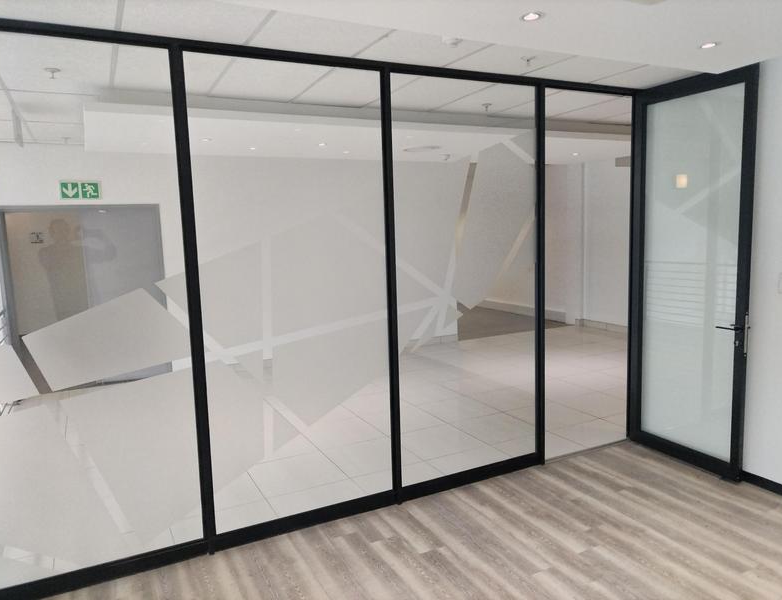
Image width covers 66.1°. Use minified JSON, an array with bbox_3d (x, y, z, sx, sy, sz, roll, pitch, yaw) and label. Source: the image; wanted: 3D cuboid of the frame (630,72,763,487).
[{"bbox_3d":[2.035,-0.157,4.140,0.045,2.615,0.875,-5,8,-26],"label":"frame"}]

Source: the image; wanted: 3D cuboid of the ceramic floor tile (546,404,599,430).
[{"bbox_3d":[1.426,1.041,5.416,0.600,0.010,0.600,-5,8,-26],"label":"ceramic floor tile"}]

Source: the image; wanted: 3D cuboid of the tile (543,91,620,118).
[{"bbox_3d":[1.336,-1.586,4.871,0.600,0.015,1.150,-5,8,-26],"label":"tile"}]

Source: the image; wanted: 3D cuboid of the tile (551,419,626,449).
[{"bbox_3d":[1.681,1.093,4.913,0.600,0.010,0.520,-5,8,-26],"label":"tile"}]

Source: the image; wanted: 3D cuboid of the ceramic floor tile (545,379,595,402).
[{"bbox_3d":[1.690,0.934,6.231,0.600,0.010,0.600,-5,8,-26],"label":"ceramic floor tile"}]

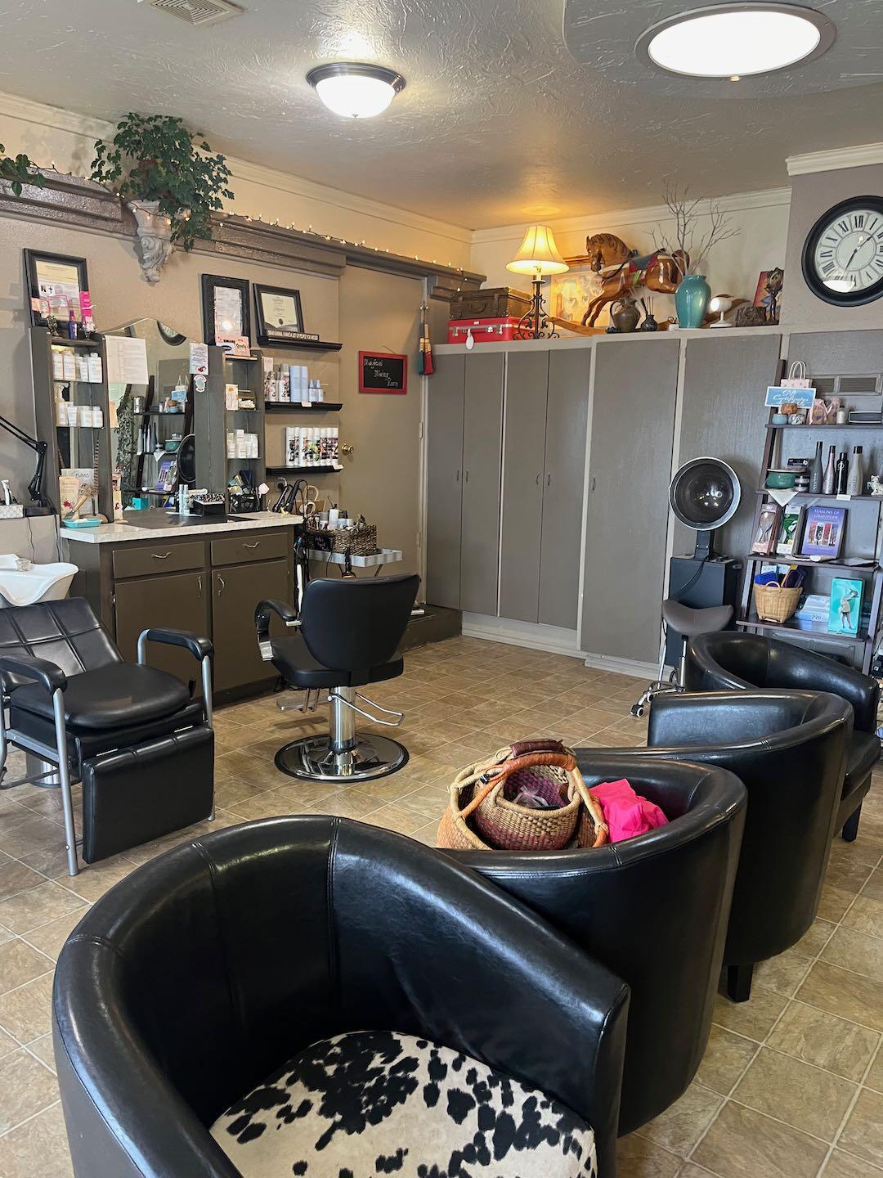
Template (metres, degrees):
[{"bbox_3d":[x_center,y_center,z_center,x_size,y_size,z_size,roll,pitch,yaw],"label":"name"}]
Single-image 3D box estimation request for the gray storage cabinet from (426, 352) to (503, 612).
[{"bbox_3d":[0.279,-0.734,6.162,0.632,1.732,0.450,9,14,38],"label":"gray storage cabinet"}]

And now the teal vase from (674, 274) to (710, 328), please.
[{"bbox_3d":[1.415,-1.605,4.979,0.205,0.315,0.205,9,13,37],"label":"teal vase"}]

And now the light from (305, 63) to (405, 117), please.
[{"bbox_3d":[-0.336,-1.919,3.450,0.393,0.154,0.393,1,11,0],"label":"light"}]

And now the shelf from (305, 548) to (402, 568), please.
[{"bbox_3d":[-0.505,-0.192,5.074,0.441,0.066,0.294,9,14,38],"label":"shelf"}]

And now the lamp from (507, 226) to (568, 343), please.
[{"bbox_3d":[0.602,-1.936,5.597,0.394,0.695,0.394,1,11,0],"label":"lamp"}]

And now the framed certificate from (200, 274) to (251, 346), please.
[{"bbox_3d":[-1.145,-1.478,4.733,0.030,0.353,0.309,9,14,38],"label":"framed certificate"}]

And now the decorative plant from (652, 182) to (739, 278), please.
[{"bbox_3d":[1.408,-1.989,4.900,0.460,0.530,0.300,9,13,37],"label":"decorative plant"}]

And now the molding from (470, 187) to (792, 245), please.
[{"bbox_3d":[1.132,-2.348,5.603,2.380,0.090,0.060,9,13,37],"label":"molding"}]

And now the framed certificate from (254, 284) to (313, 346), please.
[{"bbox_3d":[-0.891,-1.514,4.924,0.025,0.310,0.335,1,8,39],"label":"framed certificate"}]

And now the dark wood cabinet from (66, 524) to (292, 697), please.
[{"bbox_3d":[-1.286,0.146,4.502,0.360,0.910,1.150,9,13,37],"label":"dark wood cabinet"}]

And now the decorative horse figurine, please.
[{"bbox_3d":[1.162,-1.884,5.358,0.620,0.545,0.200,9,13,37],"label":"decorative horse figurine"}]

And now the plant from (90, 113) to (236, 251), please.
[{"bbox_3d":[-1.253,-1.825,3.974,0.420,0.540,0.630,9,13,37],"label":"plant"}]

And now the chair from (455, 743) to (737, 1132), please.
[{"bbox_3d":[0.253,0.745,1.977,0.734,0.744,0.742,-9,15,-43],"label":"chair"}]

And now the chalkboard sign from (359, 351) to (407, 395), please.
[{"bbox_3d":[-0.369,-1.381,5.694,0.020,0.255,0.465,9,13,37],"label":"chalkboard sign"}]

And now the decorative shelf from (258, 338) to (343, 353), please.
[{"bbox_3d":[-0.800,-1.391,5.061,0.090,0.045,0.580,9,13,37],"label":"decorative shelf"}]

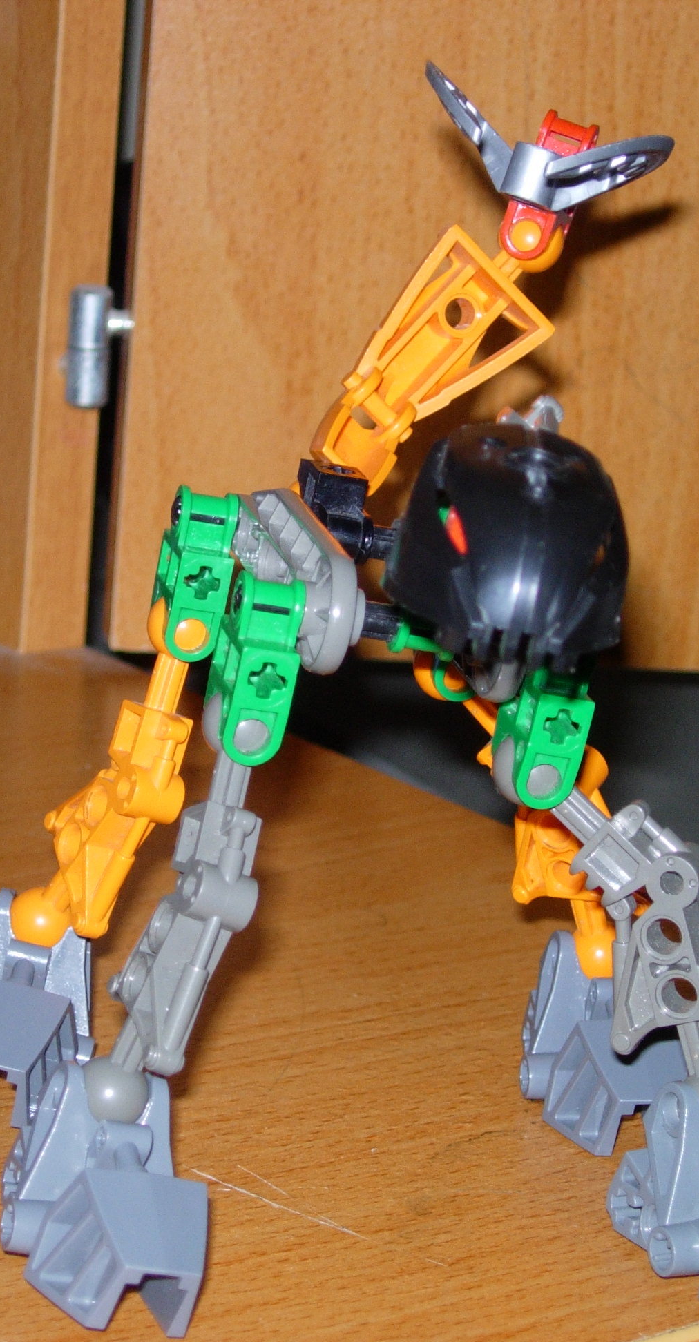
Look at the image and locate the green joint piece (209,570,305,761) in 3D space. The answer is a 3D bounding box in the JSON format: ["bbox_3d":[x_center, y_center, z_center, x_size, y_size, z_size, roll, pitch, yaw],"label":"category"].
[{"bbox_3d":[-0.012,0.000,0.494,0.008,0.024,0.013,7,14,-18],"label":"green joint piece"}]

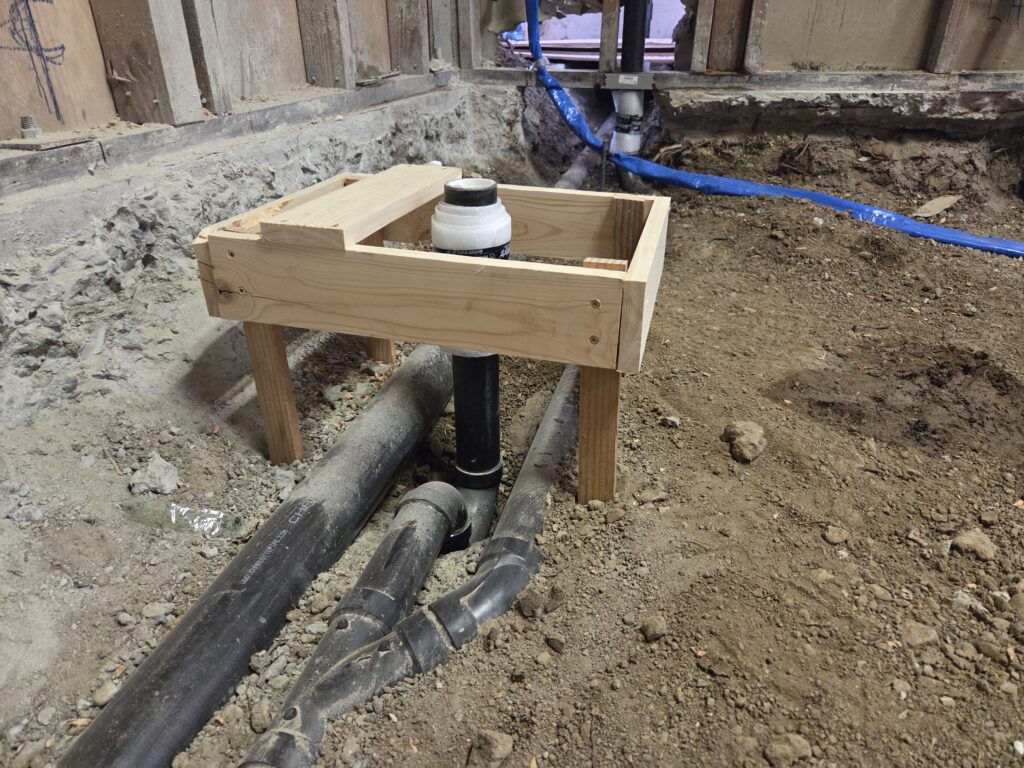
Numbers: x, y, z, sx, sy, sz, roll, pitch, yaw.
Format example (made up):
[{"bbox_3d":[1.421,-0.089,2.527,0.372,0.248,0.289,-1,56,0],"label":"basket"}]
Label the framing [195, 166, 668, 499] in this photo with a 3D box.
[{"bbox_3d":[-0.062,-0.080,0.843,0.456,0.299,0.338,8,29,13],"label":"framing"}]

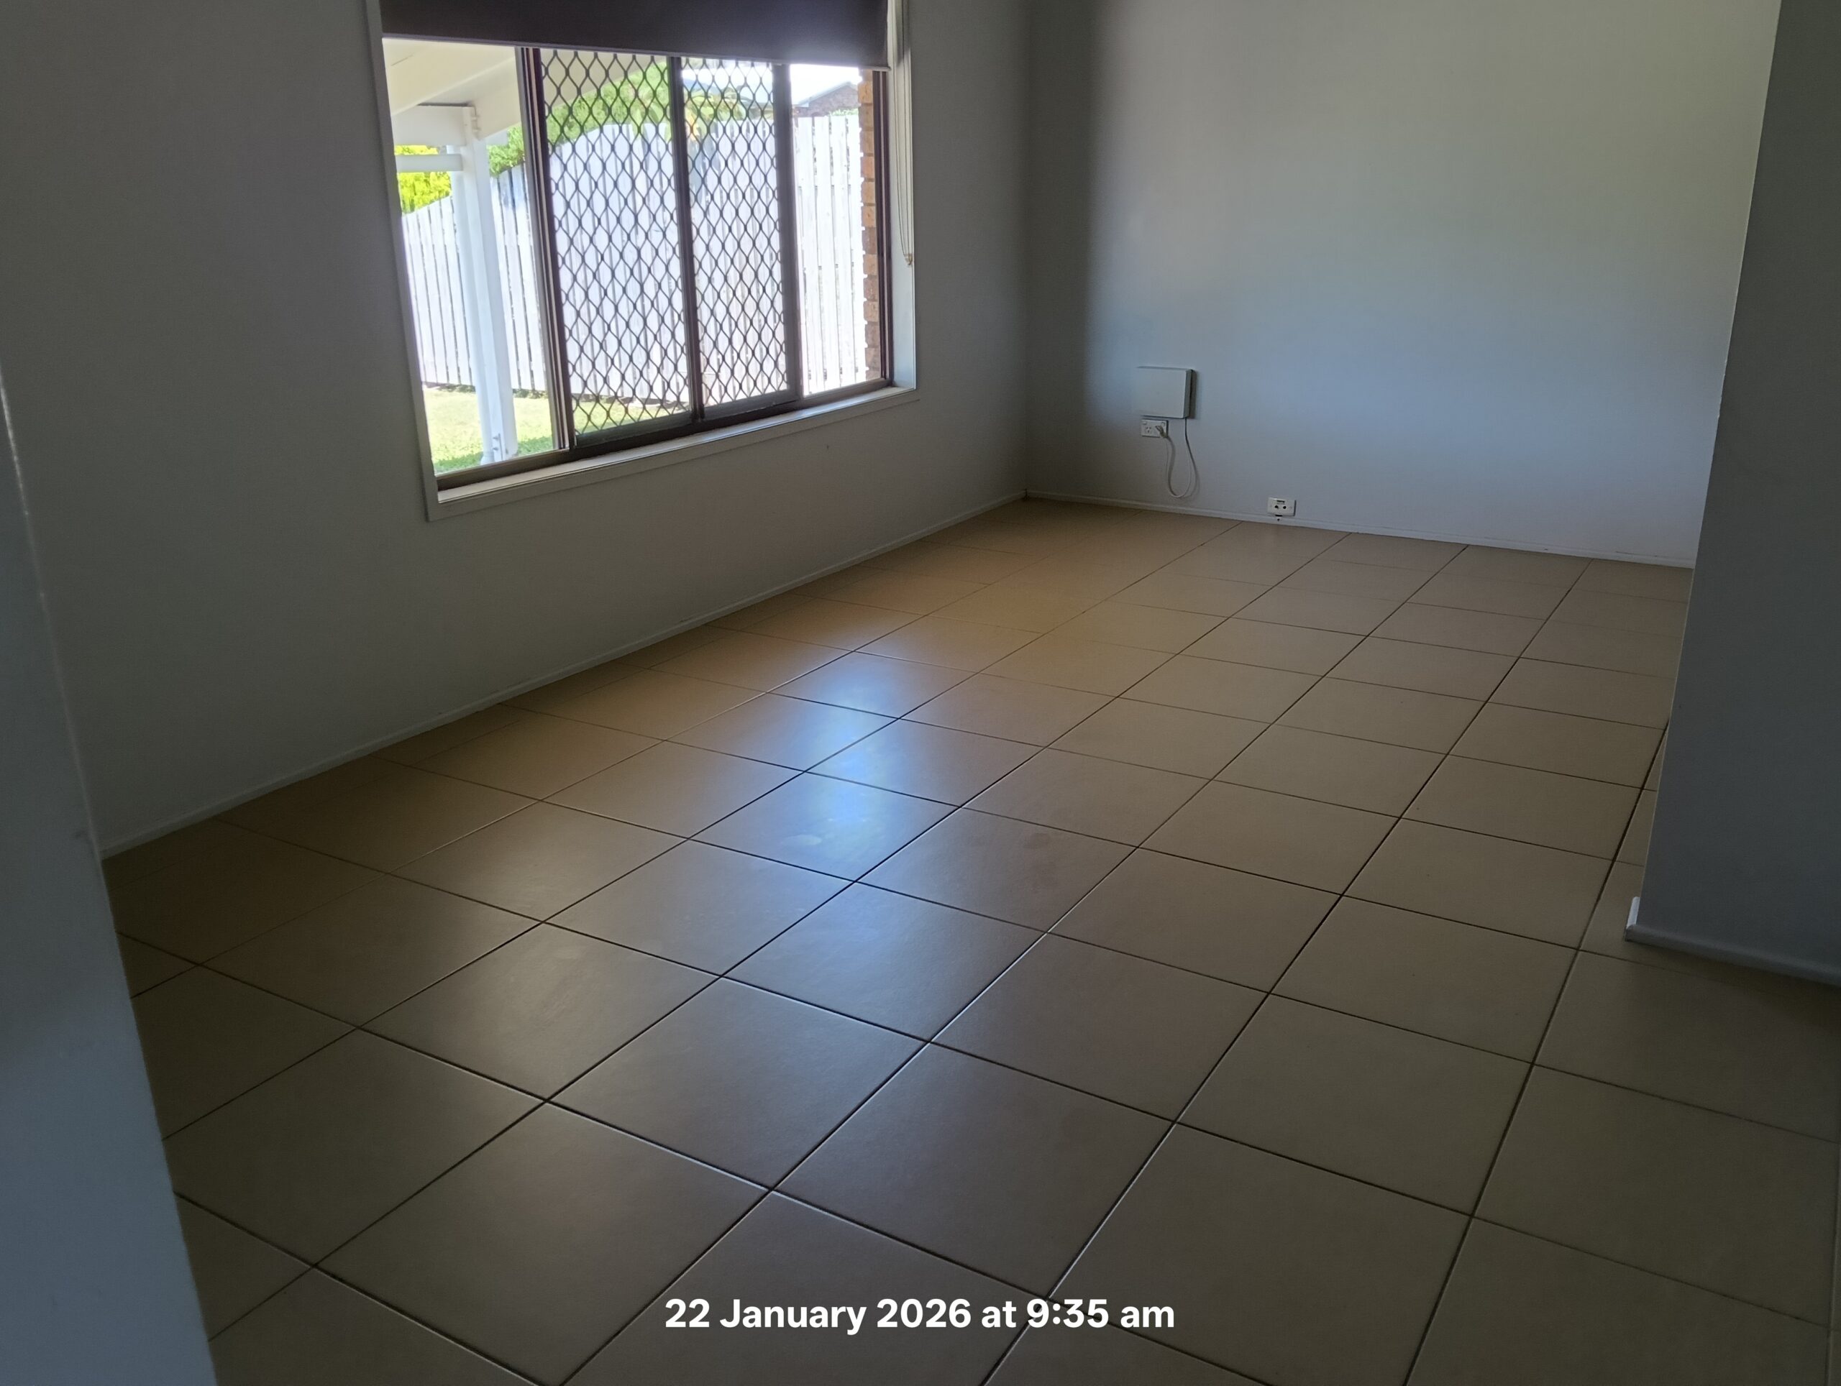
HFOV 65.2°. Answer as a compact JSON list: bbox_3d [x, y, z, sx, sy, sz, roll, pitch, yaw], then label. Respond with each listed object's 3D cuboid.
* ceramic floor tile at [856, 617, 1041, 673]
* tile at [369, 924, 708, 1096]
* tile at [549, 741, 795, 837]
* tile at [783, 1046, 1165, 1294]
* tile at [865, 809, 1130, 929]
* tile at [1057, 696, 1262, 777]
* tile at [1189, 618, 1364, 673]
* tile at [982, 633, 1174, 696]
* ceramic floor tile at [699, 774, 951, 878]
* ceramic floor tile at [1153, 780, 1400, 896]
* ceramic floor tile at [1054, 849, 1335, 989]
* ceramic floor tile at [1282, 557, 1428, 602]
[{"bbox_3d":[0.102,-0.161,4.698,0.450,0.010,0.450,10,22,30],"label":"ceramic floor tile"},{"bbox_3d":[-0.679,0.563,2.608,0.446,0.010,0.446,10,22,29],"label":"tile"},{"bbox_3d":[-0.602,0.232,3.540,0.445,0.010,0.445,11,22,30],"label":"tile"},{"bbox_3d":[0.089,0.699,2.162,0.445,0.010,0.445,11,22,30],"label":"tile"},{"bbox_3d":[0.173,0.381,3.127,0.450,0.010,0.450,10,22,30],"label":"tile"},{"bbox_3d":[0.656,0.121,3.886,0.453,0.010,0.453,10,22,30],"label":"tile"},{"bbox_3d":[1.119,-0.147,4.564,0.446,0.010,0.446,11,22,30],"label":"tile"},{"bbox_3d":[0.511,-0.091,4.616,0.459,0.010,0.459,10,22,30],"label":"tile"},{"bbox_3d":[-0.218,0.312,3.377,0.453,0.010,0.453,10,22,30],"label":"ceramic floor tile"},{"bbox_3d":[0.789,0.318,3.245,0.446,0.010,0.446,11,22,30],"label":"ceramic floor tile"},{"bbox_3d":[0.577,0.465,3.005,0.459,0.010,0.459,10,22,30],"label":"ceramic floor tile"},{"bbox_3d":[1.613,-0.417,5.317,0.446,0.010,0.446,10,22,30],"label":"ceramic floor tile"}]

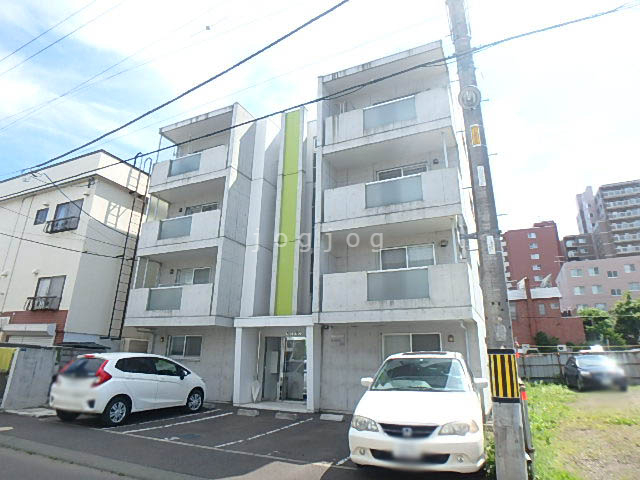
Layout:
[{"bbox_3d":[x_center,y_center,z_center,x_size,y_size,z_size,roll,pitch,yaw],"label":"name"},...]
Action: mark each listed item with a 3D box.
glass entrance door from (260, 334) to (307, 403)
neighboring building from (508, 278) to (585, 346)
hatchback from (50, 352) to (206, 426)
[{"bbox_3d":[-1.154,4.310,13.007,1.700,2.080,0.120,-7,-19,23],"label":"glass entrance door"},{"bbox_3d":[22.358,9.394,39.467,7.500,9.200,8.000,-7,-19,23],"label":"neighboring building"},{"bbox_3d":[-4.530,3.690,9.900,1.695,1.530,3.960,-6,-19,20],"label":"hatchback"}]

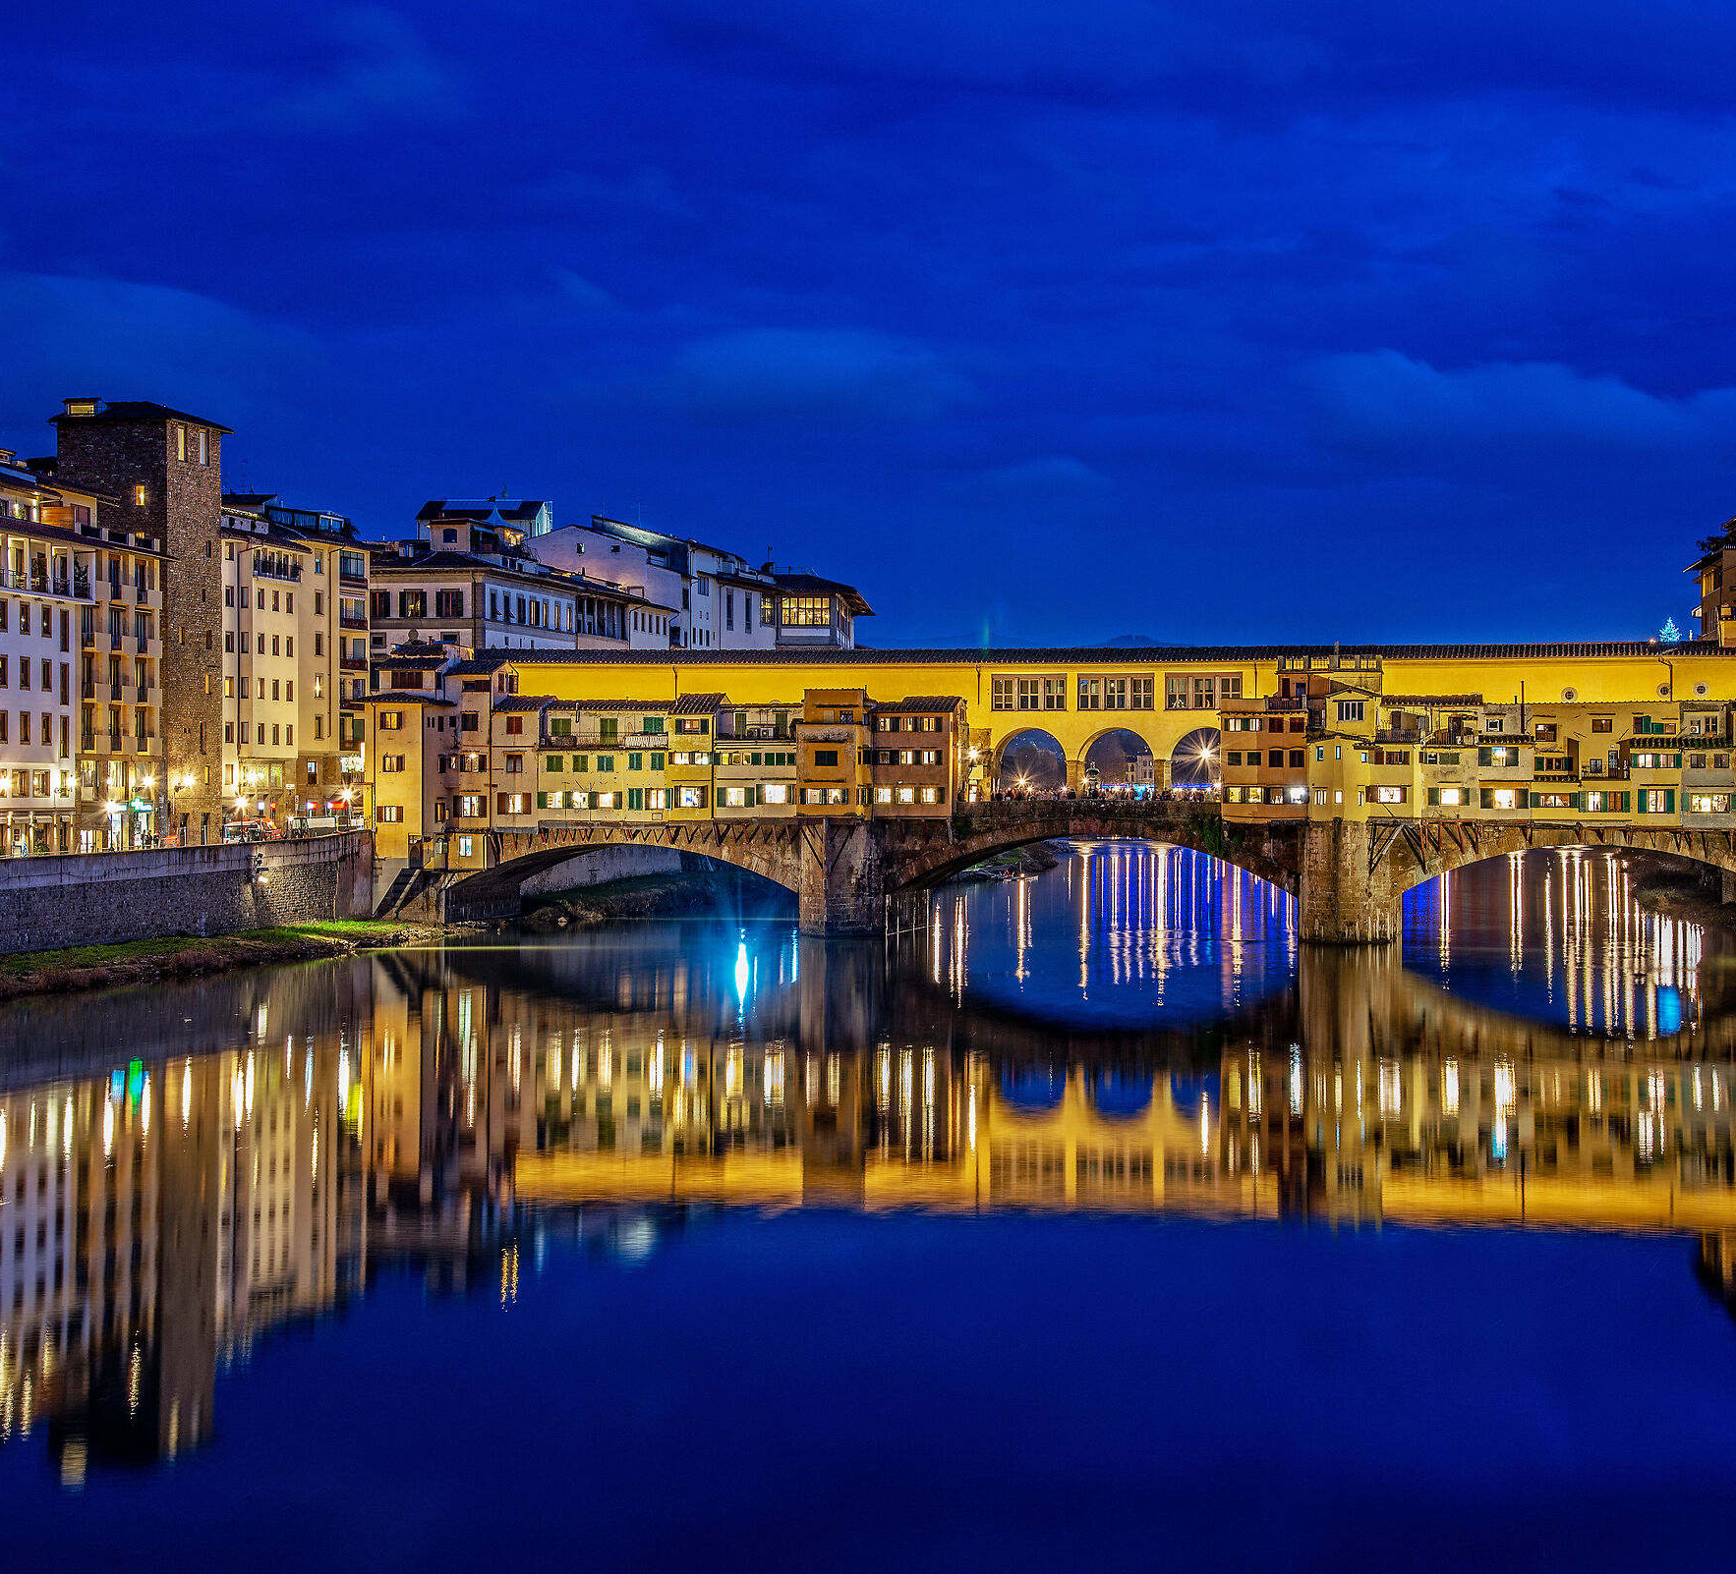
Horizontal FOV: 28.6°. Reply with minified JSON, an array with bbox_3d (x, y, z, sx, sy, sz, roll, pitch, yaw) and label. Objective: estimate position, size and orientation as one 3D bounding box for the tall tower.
[{"bbox_3d":[-50.700,-11.200,238.300,9.200,31.000,9.200,0,0,16],"label":"tall tower"}]

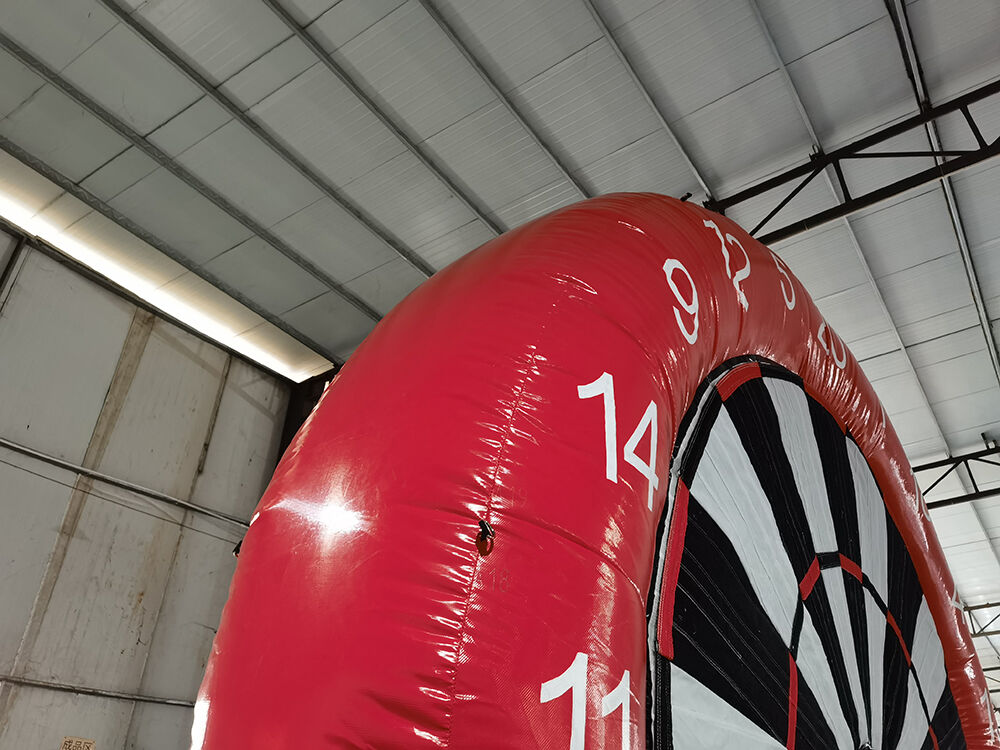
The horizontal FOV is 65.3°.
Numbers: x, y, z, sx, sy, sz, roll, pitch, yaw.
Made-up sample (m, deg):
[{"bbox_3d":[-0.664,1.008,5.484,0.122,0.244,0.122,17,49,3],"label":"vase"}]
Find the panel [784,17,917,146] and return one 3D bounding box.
[{"bbox_3d":[2.607,-2.139,5.759,0.736,0.050,0.964,-20,-36,28],"label":"panel"}]

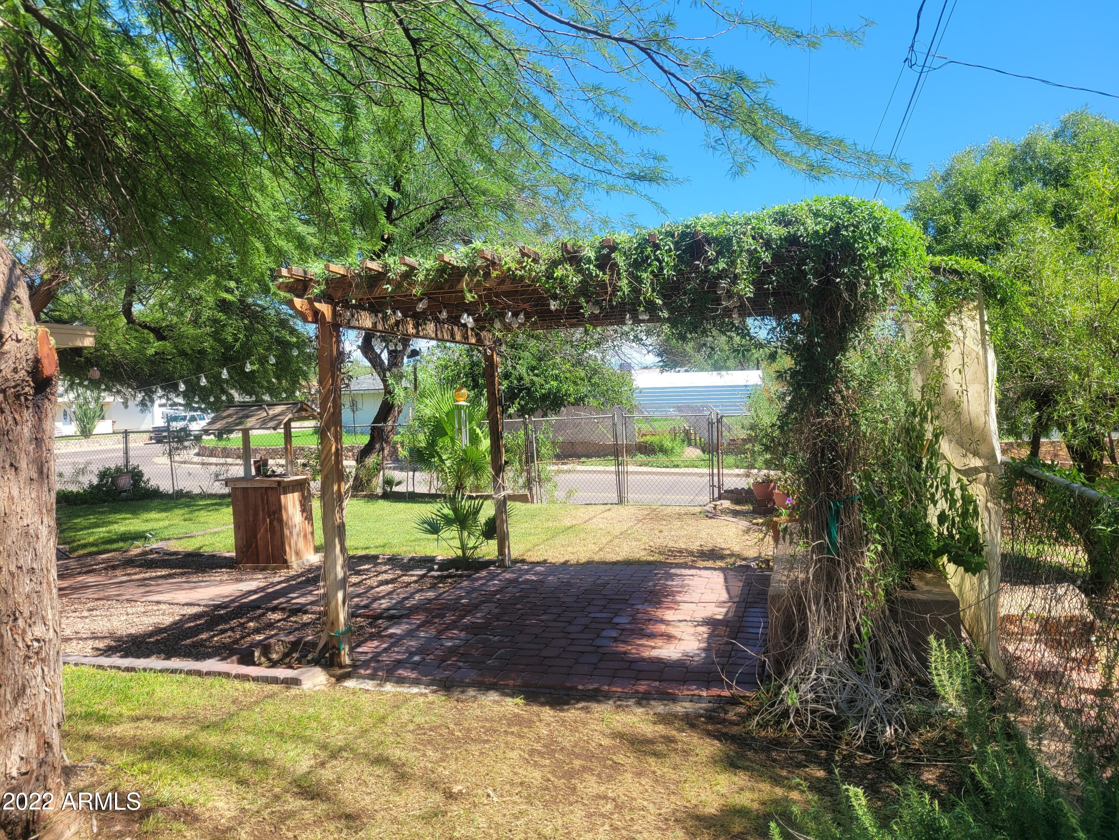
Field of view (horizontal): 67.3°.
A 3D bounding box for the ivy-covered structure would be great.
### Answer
[{"bbox_3d":[0.642,0.149,5.834,3.830,2.420,3.700,-1,2,14],"label":"ivy-covered structure"}]

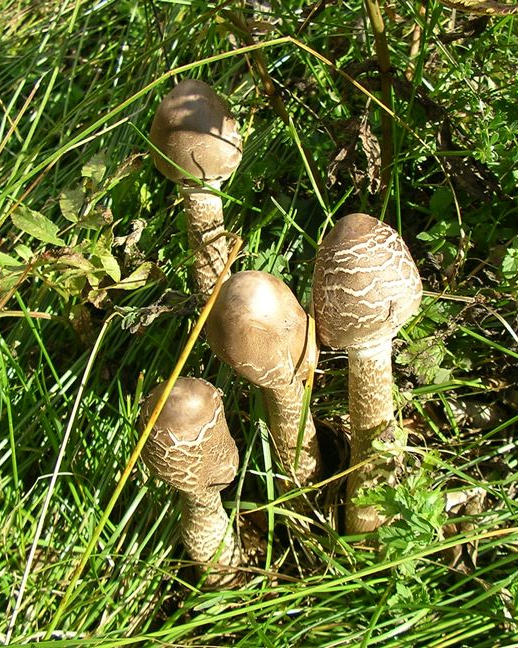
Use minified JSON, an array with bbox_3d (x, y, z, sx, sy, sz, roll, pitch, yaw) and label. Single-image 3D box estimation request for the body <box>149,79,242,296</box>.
[{"bbox_3d":[-0.033,-0.071,0.577,0.053,0.163,0.053,-4,44,0],"label":"body"}]

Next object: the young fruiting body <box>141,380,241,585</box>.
[{"bbox_3d":[-0.028,0.086,0.467,0.048,0.148,0.048,-5,44,1],"label":"young fruiting body"}]

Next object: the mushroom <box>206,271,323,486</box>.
[{"bbox_3d":[0.012,0.036,0.507,0.055,0.152,0.055,-10,43,6],"label":"mushroom"}]

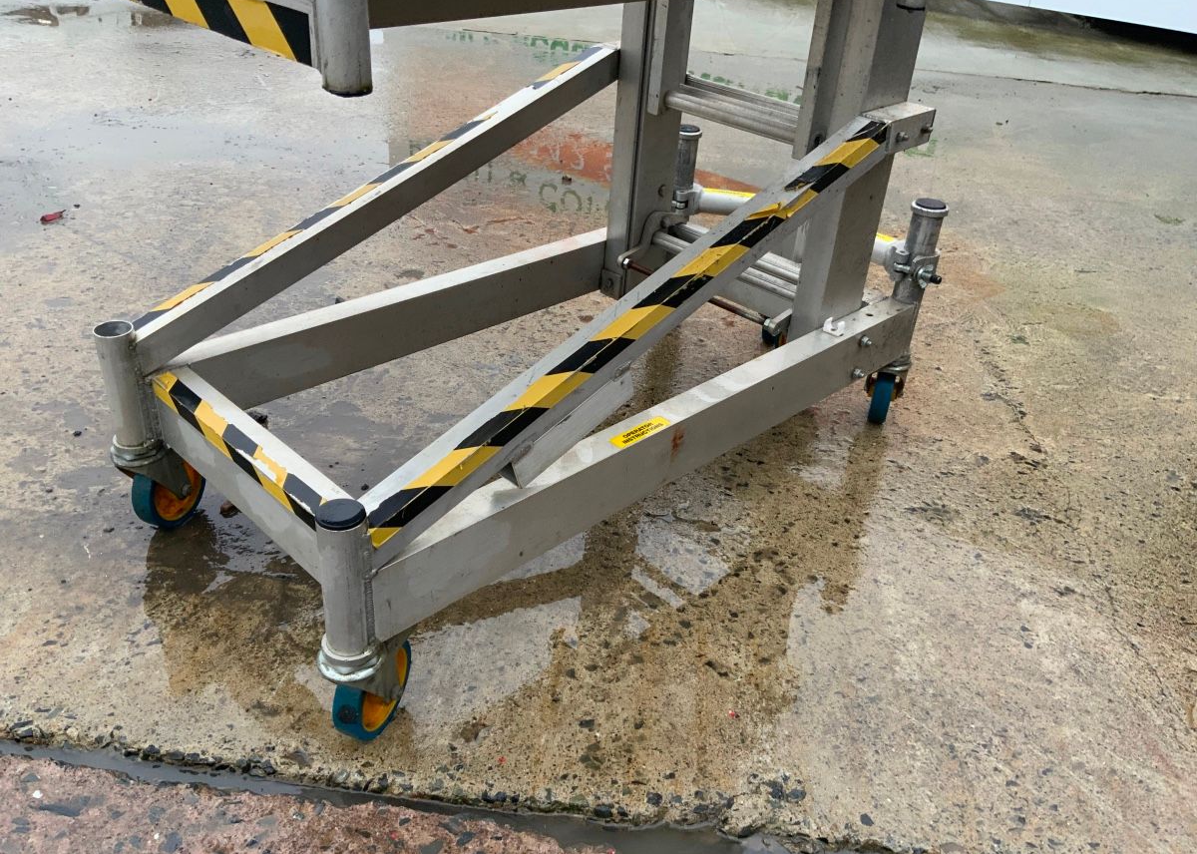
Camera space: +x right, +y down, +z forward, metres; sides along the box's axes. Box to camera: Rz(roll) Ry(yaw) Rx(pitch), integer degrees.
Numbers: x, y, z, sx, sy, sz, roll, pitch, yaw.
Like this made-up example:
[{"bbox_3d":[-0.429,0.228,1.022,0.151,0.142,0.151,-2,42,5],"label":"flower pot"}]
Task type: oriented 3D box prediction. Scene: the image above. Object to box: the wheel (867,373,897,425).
[{"bbox_3d":[0.554,-0.067,1.951,0.036,0.125,0.125,14,32,14],"label":"wheel"}]

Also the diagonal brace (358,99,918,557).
[{"bbox_3d":[0.123,-0.179,1.303,0.053,0.081,1.080,30,58,35],"label":"diagonal brace"}]

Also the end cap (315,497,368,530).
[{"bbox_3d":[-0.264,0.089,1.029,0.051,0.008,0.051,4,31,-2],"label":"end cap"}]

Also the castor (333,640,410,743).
[{"bbox_3d":[-0.271,0.312,1.213,0.036,0.125,0.125,14,32,14],"label":"castor"}]

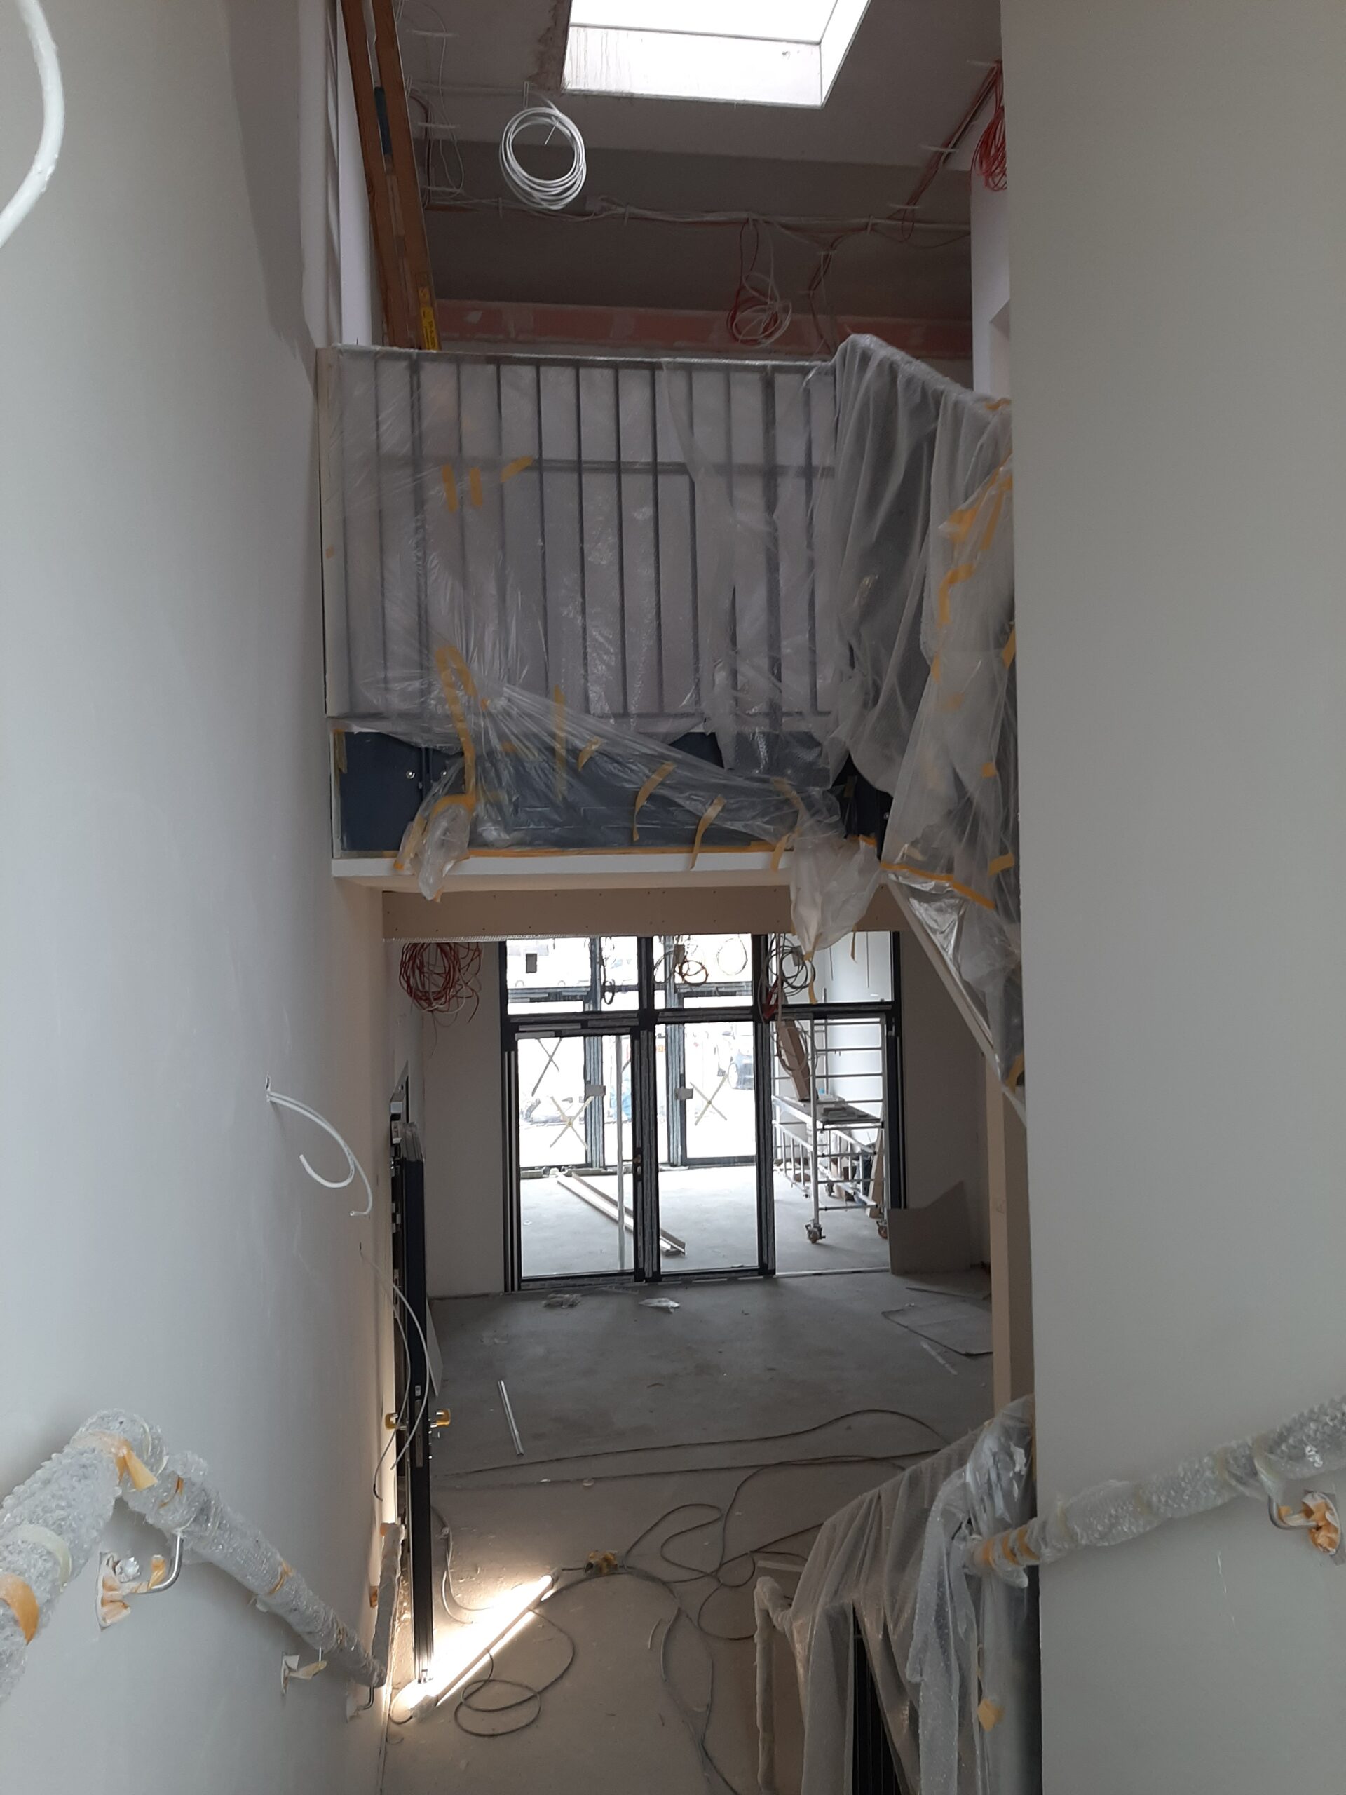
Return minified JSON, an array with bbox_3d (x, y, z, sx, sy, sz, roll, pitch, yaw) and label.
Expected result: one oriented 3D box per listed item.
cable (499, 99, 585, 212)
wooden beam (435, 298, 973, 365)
[{"bbox_3d":[-0.510,-2.904,5.277,0.334,0.436,0.120,-1,-1,-8],"label":"cable"},{"bbox_3d":[0.167,-3.030,7.276,3.123,0.223,0.120,-1,-1,-8],"label":"wooden beam"}]

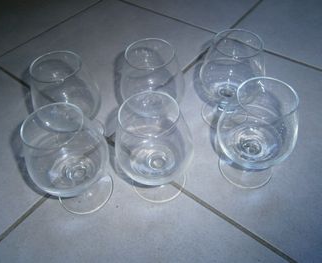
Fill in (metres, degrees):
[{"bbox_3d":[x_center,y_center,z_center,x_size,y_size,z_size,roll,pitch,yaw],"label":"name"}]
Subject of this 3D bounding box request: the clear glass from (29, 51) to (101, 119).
[{"bbox_3d":[-0.120,-0.037,0.352,0.085,0.122,0.085,-2,50,2],"label":"clear glass"}]

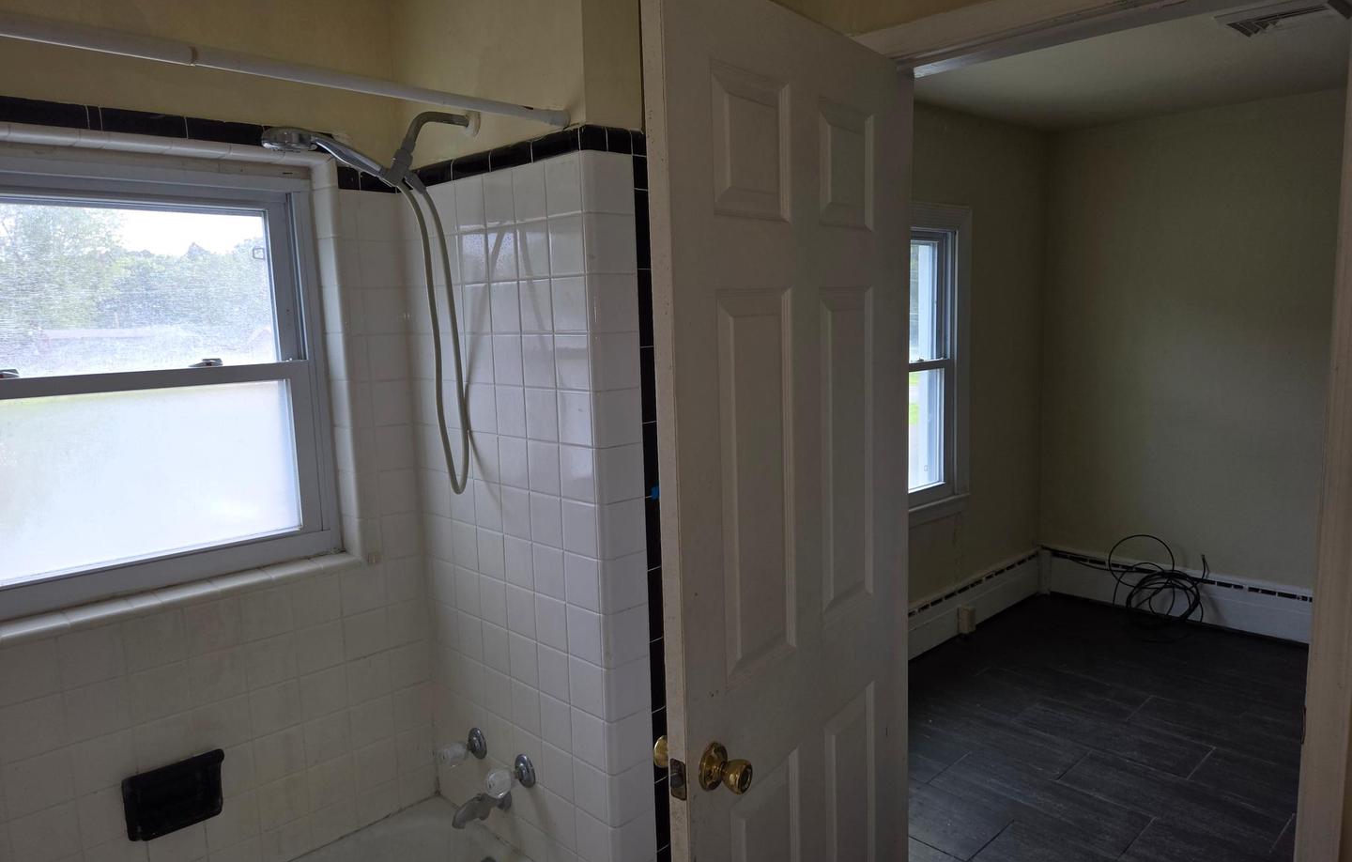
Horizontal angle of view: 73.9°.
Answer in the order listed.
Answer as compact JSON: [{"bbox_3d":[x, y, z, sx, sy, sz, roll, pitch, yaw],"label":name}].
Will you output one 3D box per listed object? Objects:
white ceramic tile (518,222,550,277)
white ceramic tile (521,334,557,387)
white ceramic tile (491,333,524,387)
[{"bbox_3d":[-0.277,-0.354,1.764,0.009,0.107,0.107,-9,10,-43],"label":"white ceramic tile"},{"bbox_3d":[-0.276,-0.143,1.823,0.009,0.108,0.108,-9,10,-43],"label":"white ceramic tile"},{"bbox_3d":[-0.352,-0.151,1.903,0.009,0.108,0.108,-9,10,-43],"label":"white ceramic tile"}]

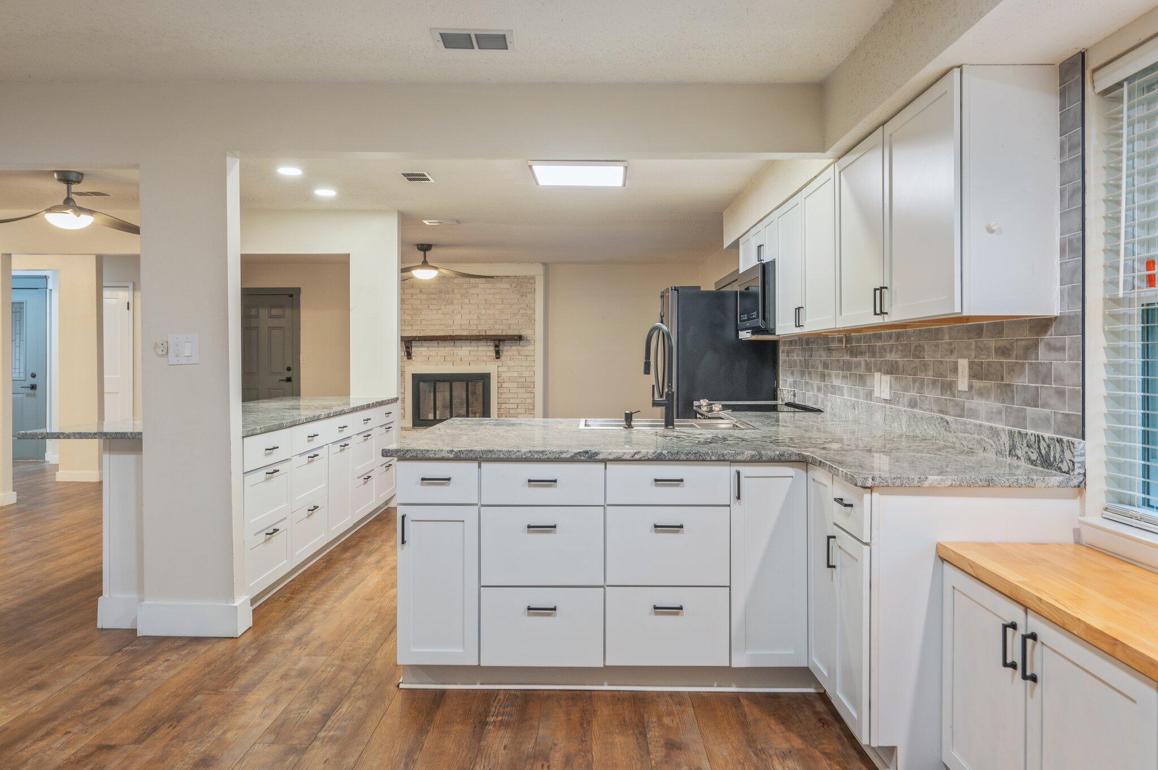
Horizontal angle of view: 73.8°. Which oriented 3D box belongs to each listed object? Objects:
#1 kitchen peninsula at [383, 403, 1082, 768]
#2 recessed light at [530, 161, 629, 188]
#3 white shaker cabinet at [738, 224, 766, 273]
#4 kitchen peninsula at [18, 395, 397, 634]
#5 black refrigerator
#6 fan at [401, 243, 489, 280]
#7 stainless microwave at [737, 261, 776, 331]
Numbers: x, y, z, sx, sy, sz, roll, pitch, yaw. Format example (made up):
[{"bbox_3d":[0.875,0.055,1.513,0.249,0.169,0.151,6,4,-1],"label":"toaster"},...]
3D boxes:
[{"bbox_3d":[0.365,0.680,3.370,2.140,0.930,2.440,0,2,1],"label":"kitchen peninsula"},{"bbox_3d":[0.006,-1.365,4.980,0.600,0.040,0.580,0,2,1],"label":"recessed light"},{"bbox_3d":[1.345,-0.935,5.250,0.320,0.280,0.780,0,2,1],"label":"white shaker cabinet"},{"bbox_3d":[-1.978,0.630,4.800,1.010,0.920,2.700,0,2,1],"label":"kitchen peninsula"},{"bbox_3d":[1.062,0.144,6.230,0.830,1.770,0.910,0,2,1],"label":"black refrigerator"},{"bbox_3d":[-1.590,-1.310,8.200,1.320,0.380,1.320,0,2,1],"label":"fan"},{"bbox_3d":[1.285,-0.560,5.000,0.400,0.410,0.760,0,2,1],"label":"stainless microwave"}]

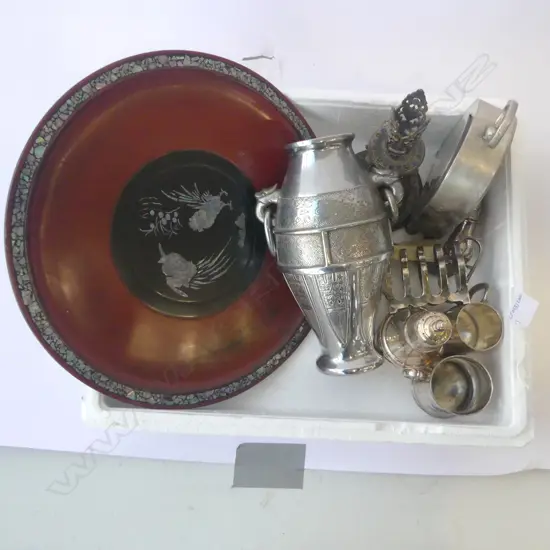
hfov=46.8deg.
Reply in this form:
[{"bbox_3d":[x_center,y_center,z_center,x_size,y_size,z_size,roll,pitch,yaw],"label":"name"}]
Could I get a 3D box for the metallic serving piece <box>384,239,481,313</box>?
[{"bbox_3d":[0.169,0.002,0.689,0.101,0.059,0.065,-3,78,-3],"label":"metallic serving piece"}]

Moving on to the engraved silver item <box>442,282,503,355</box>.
[{"bbox_3d":[0.209,0.048,0.677,0.048,0.068,0.070,12,78,0],"label":"engraved silver item"}]

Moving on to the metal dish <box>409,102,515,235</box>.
[{"bbox_3d":[0.202,-0.112,0.702,0.043,0.155,0.164,26,112,2],"label":"metal dish"}]

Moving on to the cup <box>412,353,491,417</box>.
[{"bbox_3d":[0.186,0.118,0.668,0.064,0.064,0.064,1,78,-3],"label":"cup"}]

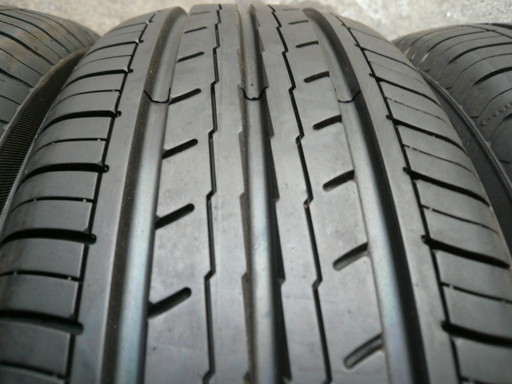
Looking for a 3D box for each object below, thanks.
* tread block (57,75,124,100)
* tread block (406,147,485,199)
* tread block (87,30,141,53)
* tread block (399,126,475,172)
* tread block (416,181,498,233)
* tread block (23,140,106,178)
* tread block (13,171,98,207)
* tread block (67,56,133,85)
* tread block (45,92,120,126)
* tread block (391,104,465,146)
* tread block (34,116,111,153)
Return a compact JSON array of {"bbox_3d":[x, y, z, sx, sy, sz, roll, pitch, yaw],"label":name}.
[{"bbox_3d":[-0.067,-0.040,0.171,0.032,0.009,0.014,-7,48,14],"label":"tread block"},{"bbox_3d":[0.068,-0.005,0.152,0.035,0.009,0.011,17,51,-15],"label":"tread block"},{"bbox_3d":[-0.069,-0.068,0.201,0.032,0.009,0.014,-10,40,12],"label":"tread block"},{"bbox_3d":[0.068,-0.014,0.158,0.035,0.009,0.011,17,49,-14],"label":"tread block"},{"bbox_3d":[0.068,0.006,0.144,0.035,0.009,0.012,16,54,-16],"label":"tread block"},{"bbox_3d":[-0.066,-0.010,0.146,0.032,0.009,0.013,-5,55,14],"label":"tread block"},{"bbox_3d":[-0.065,0.001,0.139,0.032,0.009,0.012,-4,58,15],"label":"tread block"},{"bbox_3d":[-0.068,-0.050,0.181,0.032,0.009,0.015,-8,45,13],"label":"tread block"},{"bbox_3d":[-0.067,-0.031,0.162,0.032,0.009,0.014,-7,50,14],"label":"tread block"},{"bbox_3d":[0.067,-0.025,0.167,0.035,0.009,0.013,18,46,-13],"label":"tread block"},{"bbox_3d":[-0.066,-0.020,0.153,0.032,0.009,0.013,-6,53,14],"label":"tread block"}]

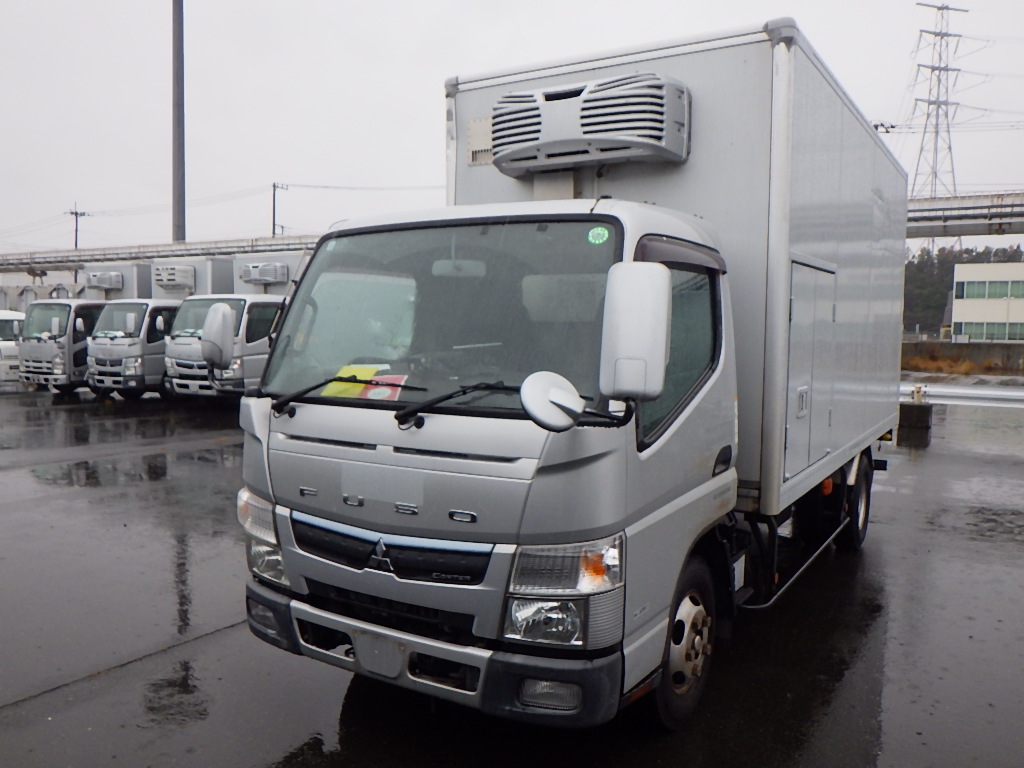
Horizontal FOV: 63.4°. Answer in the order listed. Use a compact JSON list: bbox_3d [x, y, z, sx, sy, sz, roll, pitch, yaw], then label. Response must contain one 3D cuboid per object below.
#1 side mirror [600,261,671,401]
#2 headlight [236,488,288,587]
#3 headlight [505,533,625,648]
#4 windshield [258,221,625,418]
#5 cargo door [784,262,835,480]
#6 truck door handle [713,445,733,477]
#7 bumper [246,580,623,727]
[{"bbox_3d":[0.333,-0.151,2.201,0.184,0.362,0.092,2,4,24],"label":"side mirror"},{"bbox_3d":[-0.976,0.592,3.365,0.365,0.367,0.199,3,5,32],"label":"headlight"},{"bbox_3d":[0.170,0.649,2.658,0.365,0.367,0.199,3,5,32],"label":"headlight"},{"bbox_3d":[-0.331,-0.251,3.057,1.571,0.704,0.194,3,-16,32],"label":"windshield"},{"bbox_3d":[1.532,-0.081,4.275,0.056,1.025,1.030,3,5,32],"label":"cargo door"},{"bbox_3d":[0.869,0.314,3.419,0.046,0.102,0.245,3,5,32],"label":"truck door handle"},{"bbox_3d":[-0.408,0.954,3.030,1.652,0.229,0.291,3,5,32],"label":"bumper"}]

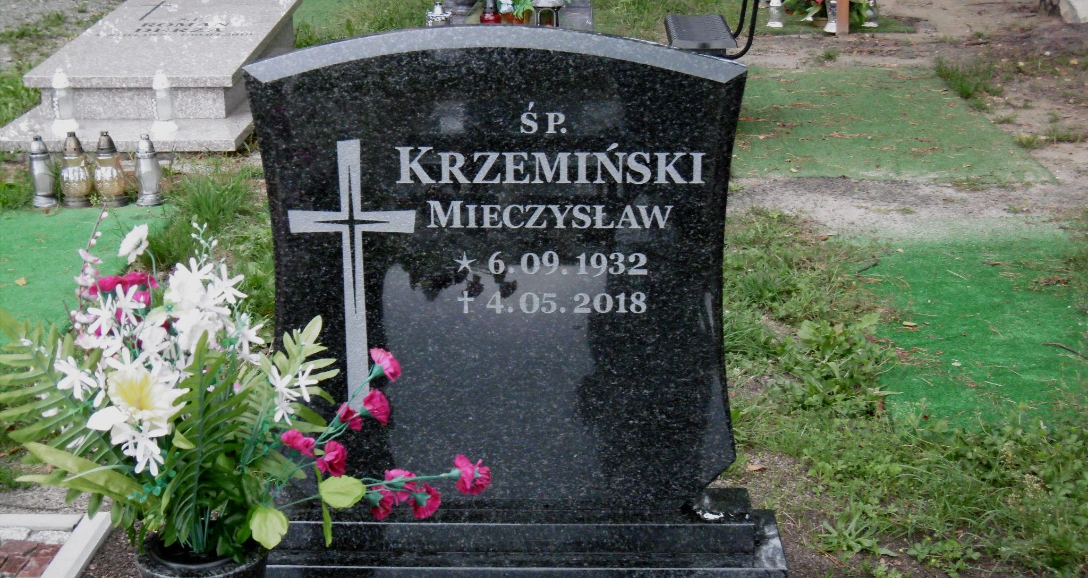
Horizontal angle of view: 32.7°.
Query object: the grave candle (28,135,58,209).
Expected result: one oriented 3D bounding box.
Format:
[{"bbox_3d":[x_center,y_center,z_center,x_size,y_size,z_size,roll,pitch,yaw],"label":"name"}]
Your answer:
[{"bbox_3d":[-1.813,-0.425,6.676,0.101,0.252,0.101,-4,15,-15],"label":"grave candle"}]

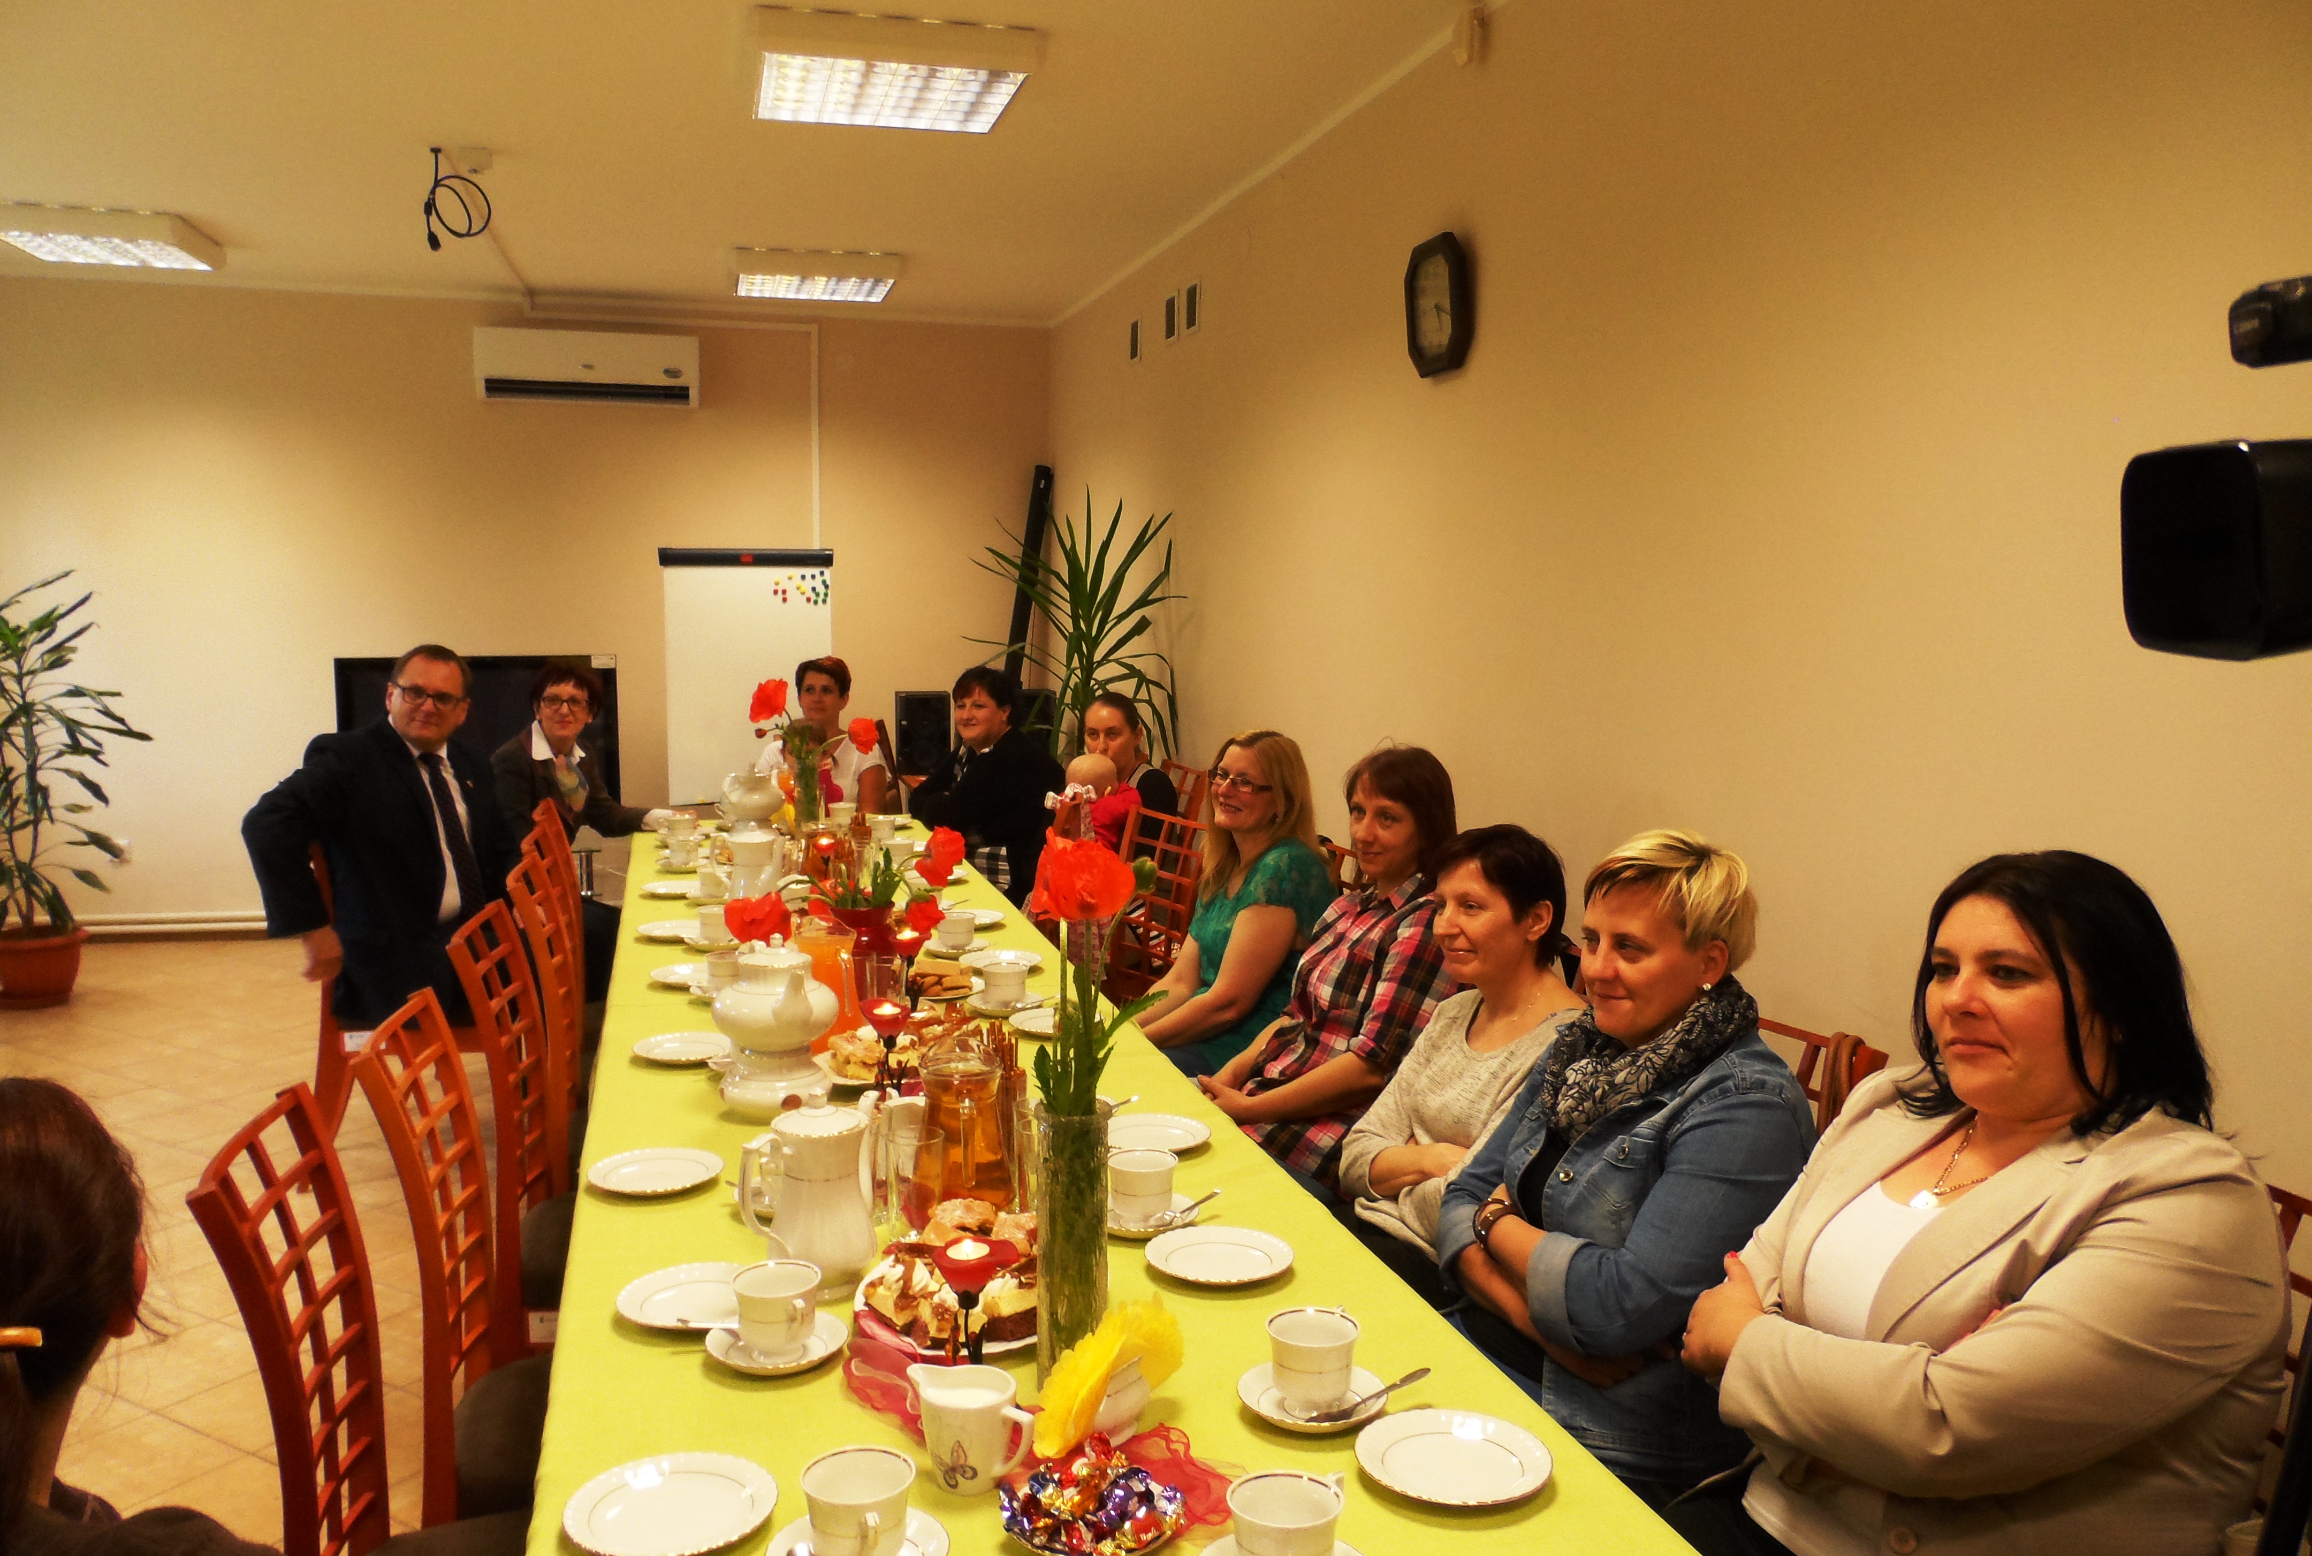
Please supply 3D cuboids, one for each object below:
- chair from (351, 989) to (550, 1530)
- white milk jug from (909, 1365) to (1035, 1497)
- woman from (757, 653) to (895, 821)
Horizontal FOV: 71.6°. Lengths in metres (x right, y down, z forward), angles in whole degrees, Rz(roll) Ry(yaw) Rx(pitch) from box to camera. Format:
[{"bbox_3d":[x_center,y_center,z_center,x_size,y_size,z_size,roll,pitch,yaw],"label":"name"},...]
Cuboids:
[{"bbox_3d":[-0.721,0.770,2.110,0.500,0.960,0.410,-1,6,-11],"label":"chair"},{"bbox_3d":[-0.158,0.559,1.372,0.122,0.091,0.080,3,7,23],"label":"white milk jug"},{"bbox_3d":[-1.124,0.232,5.536,0.480,1.290,0.720,-1,6,-14],"label":"woman"}]

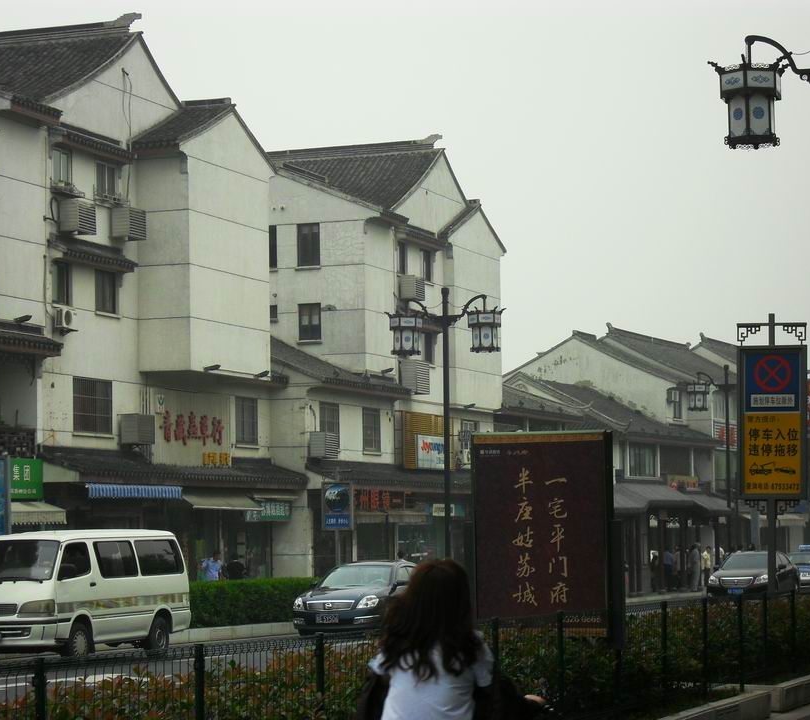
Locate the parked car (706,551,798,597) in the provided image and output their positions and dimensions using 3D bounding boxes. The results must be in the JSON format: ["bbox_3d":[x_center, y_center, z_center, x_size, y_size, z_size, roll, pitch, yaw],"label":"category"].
[{"bbox_3d":[9.880,6.120,69.700,1.780,1.470,4.840,-2,-4,20],"label":"parked car"}]

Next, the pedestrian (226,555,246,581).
[{"bbox_3d":[-4.211,5.647,61.440,0.500,1.640,0.360,0,-4,-11],"label":"pedestrian"}]

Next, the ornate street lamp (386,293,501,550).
[{"bbox_3d":[1.145,2.316,65.689,3.050,8.480,0.950,-2,-4,20],"label":"ornate street lamp"}]

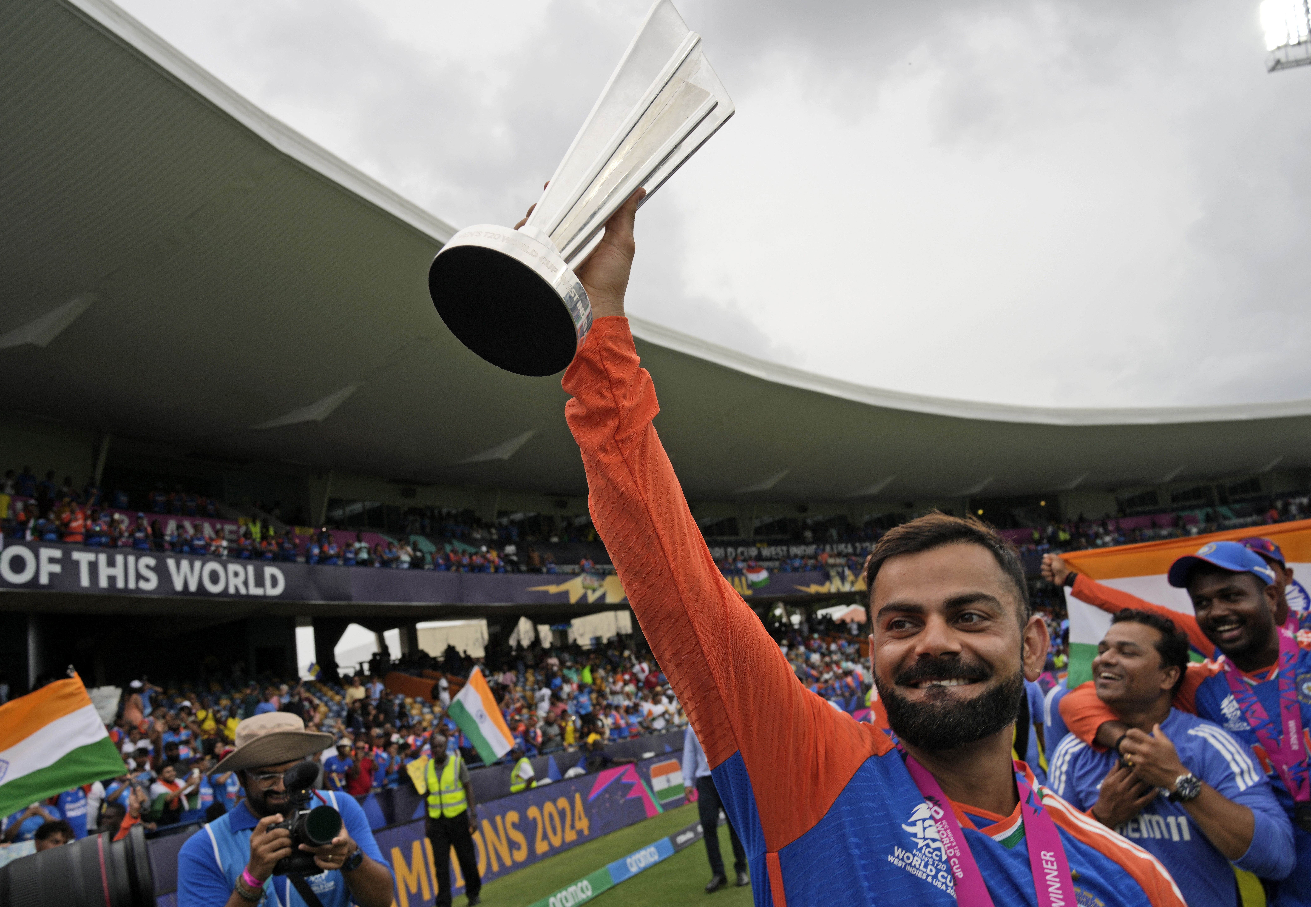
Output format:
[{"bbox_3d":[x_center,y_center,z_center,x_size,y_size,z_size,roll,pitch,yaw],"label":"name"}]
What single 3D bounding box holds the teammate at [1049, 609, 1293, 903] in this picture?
[{"bbox_3d":[1.190,1.180,2.265,0.410,1.690,0.570,5,-19,-39],"label":"teammate"}]

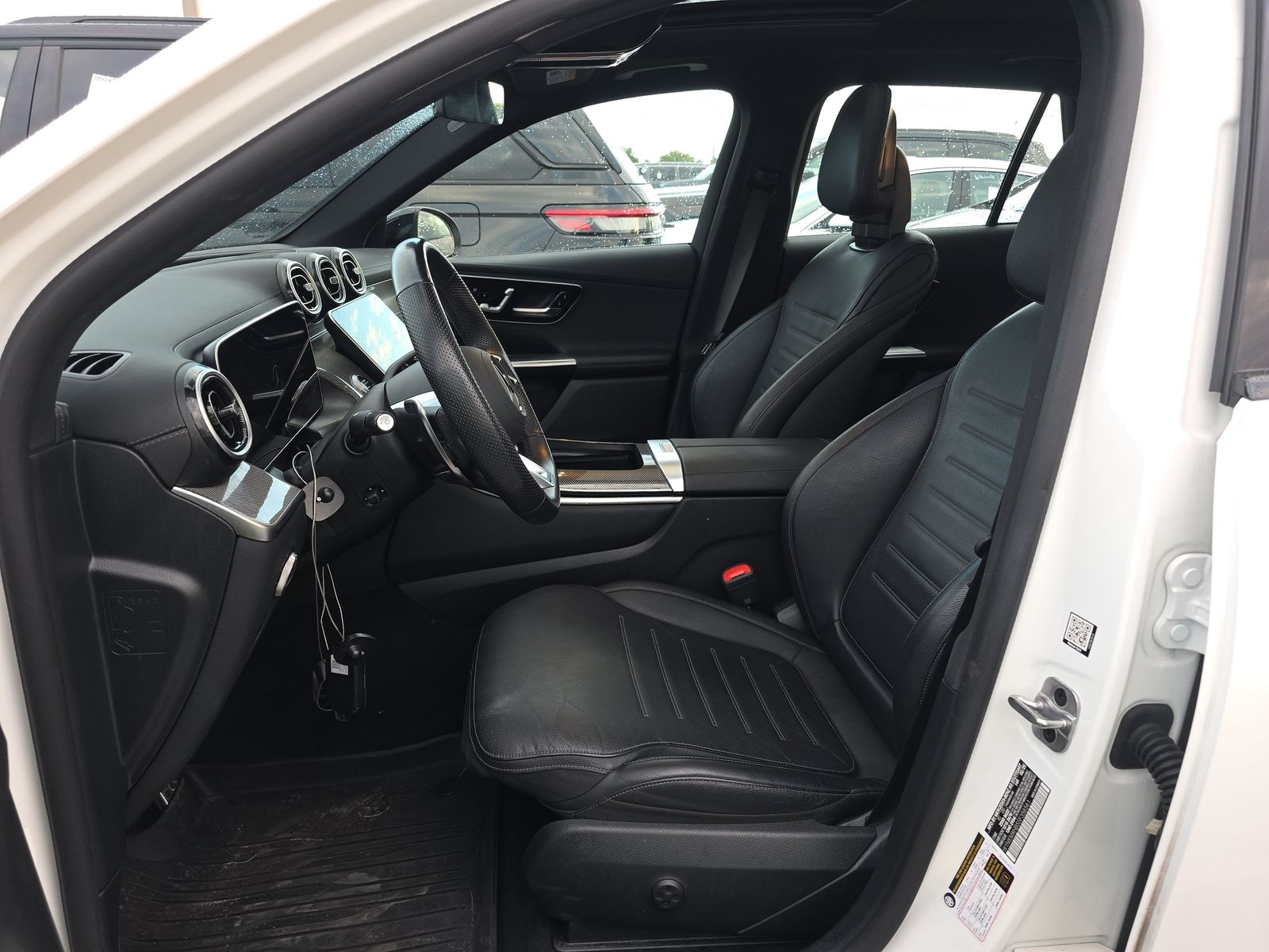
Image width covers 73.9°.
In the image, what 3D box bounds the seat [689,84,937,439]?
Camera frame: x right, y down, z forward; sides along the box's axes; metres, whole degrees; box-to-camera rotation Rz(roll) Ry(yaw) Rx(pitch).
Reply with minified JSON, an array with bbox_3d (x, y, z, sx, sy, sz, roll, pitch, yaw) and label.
[{"bbox_3d":[0.108,-0.319,1.766,0.890,0.920,0.540,-3,19,-8],"label":"seat"}]

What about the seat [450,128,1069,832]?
[{"bbox_3d":[0.228,-0.037,1.094,0.915,0.870,0.545,-3,19,-8],"label":"seat"}]

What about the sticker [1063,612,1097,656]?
[{"bbox_3d":[0.362,0.129,0.685,0.002,0.027,0.027,4,16,-17],"label":"sticker"}]

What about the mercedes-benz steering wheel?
[{"bbox_3d":[-0.198,-0.099,1.009,0.090,0.360,0.370,-26,20,3],"label":"mercedes-benz steering wheel"}]

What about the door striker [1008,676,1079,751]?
[{"bbox_3d":[0.342,0.198,0.708,0.038,0.062,0.042,11,15,-15],"label":"door striker"}]

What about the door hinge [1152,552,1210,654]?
[{"bbox_3d":[0.448,0.103,0.675,0.060,0.078,0.045,8,16,10],"label":"door hinge"}]

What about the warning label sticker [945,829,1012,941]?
[{"bbox_3d":[0.316,0.376,0.772,0.002,0.071,0.050,17,11,-19],"label":"warning label sticker"}]

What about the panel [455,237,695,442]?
[{"bbox_3d":[-0.264,-0.281,2.066,0.850,0.590,0.120,-3,19,-8],"label":"panel"}]

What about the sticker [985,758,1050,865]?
[{"bbox_3d":[0.338,0.295,0.742,0.002,0.075,0.047,18,11,-14],"label":"sticker"}]

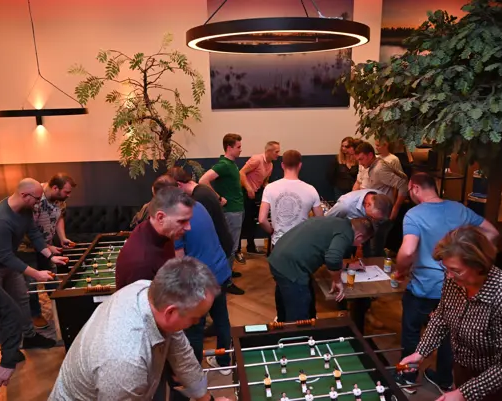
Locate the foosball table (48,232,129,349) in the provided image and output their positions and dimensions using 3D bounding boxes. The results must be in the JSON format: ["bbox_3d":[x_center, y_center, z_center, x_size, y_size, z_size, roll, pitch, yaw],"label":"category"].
[{"bbox_3d":[-1.188,0.957,3.862,0.780,0.880,1.410,-3,15,-7],"label":"foosball table"}]

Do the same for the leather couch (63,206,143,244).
[{"bbox_3d":[-2.089,0.489,5.670,1.750,0.830,0.750,-2,14,-2],"label":"leather couch"}]

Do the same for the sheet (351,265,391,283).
[{"bbox_3d":[0.997,0.662,3.620,0.420,0.004,0.297,-3,15,-7],"label":"sheet"}]

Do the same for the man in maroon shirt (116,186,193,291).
[{"bbox_3d":[-0.502,0.784,2.425,0.620,1.740,0.540,0,14,7],"label":"man in maroon shirt"}]

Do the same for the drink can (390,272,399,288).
[{"bbox_3d":[1.211,0.669,3.357,0.066,0.115,0.066,-1,15,0],"label":"drink can"}]

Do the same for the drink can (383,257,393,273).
[{"bbox_3d":[1.182,0.560,3.460,0.066,0.116,0.066,-1,14,0],"label":"drink can"}]

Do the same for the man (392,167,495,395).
[{"bbox_3d":[1.445,0.620,3.142,0.740,1.770,0.520,-8,16,-22],"label":"man"}]

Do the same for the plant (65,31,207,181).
[{"bbox_3d":[-1.342,-0.520,5.117,1.600,3.000,1.450,-1,14,0],"label":"plant"}]

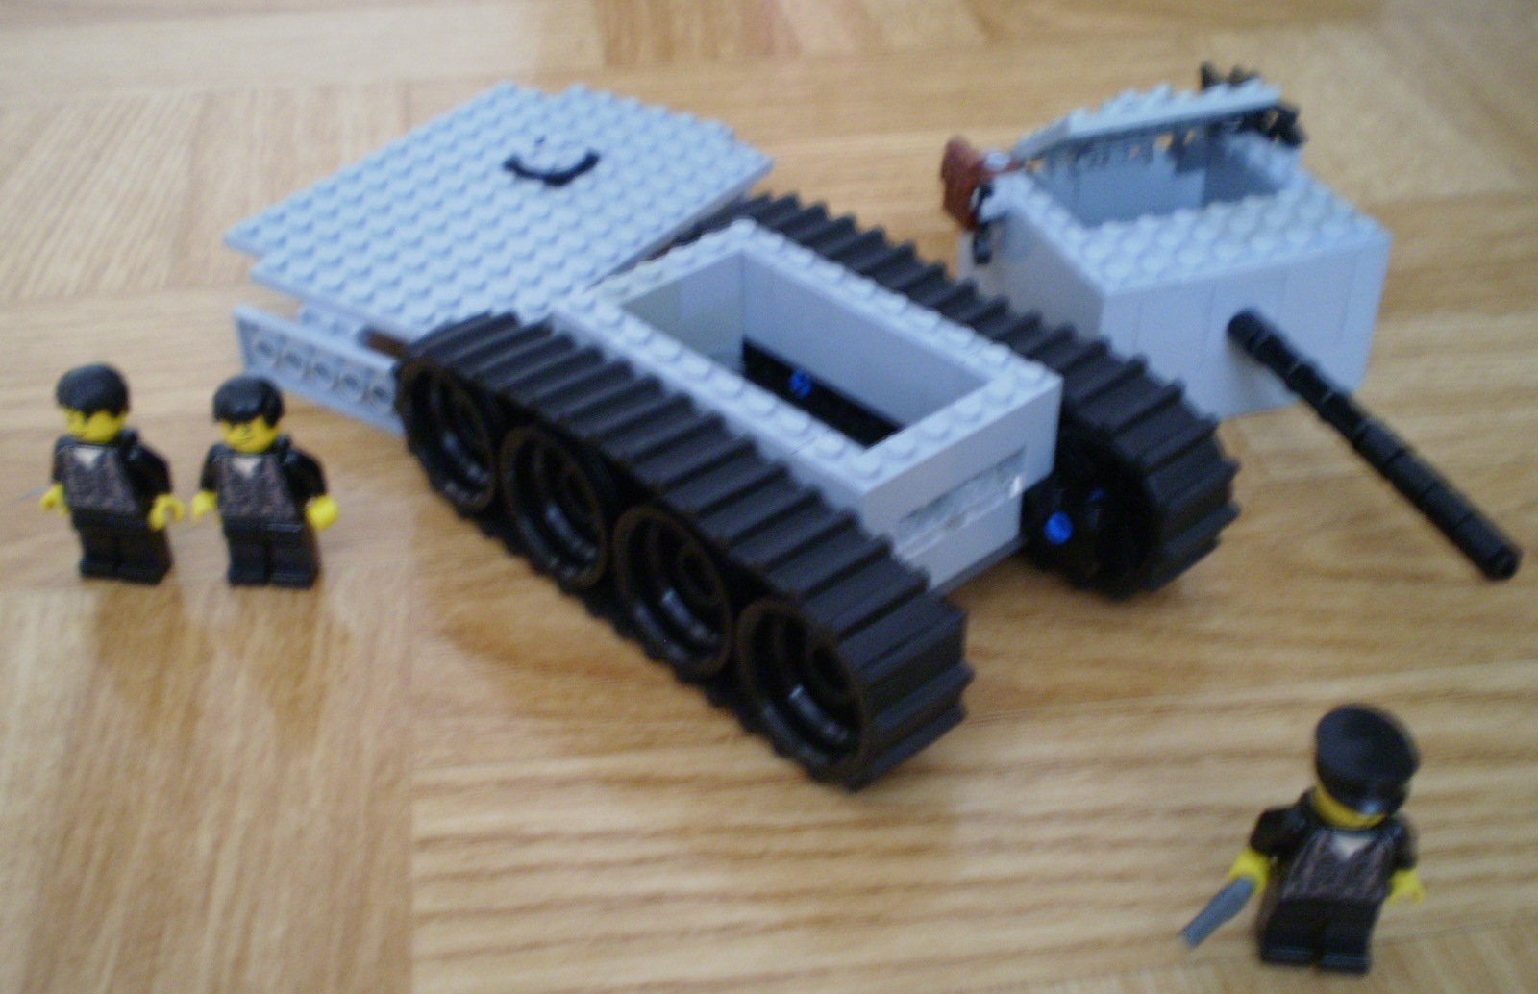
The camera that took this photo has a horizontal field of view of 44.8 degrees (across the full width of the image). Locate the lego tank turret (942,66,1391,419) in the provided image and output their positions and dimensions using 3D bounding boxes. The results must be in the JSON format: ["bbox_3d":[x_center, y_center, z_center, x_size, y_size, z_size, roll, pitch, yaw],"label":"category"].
[{"bbox_3d":[0.080,-0.054,0.390,0.072,0.055,0.066,-12,37,-16],"label":"lego tank turret"}]

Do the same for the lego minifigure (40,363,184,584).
[{"bbox_3d":[-0.119,-0.004,0.340,0.027,0.041,0.015,5,36,7],"label":"lego minifigure"}]

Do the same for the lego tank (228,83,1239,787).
[{"bbox_3d":[-0.015,-0.037,0.379,0.121,0.048,0.222,-29,45,-34],"label":"lego tank"}]

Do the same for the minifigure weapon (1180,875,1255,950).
[{"bbox_3d":[0.064,0.059,0.264,0.016,0.006,0.004,-40,48,-14],"label":"minifigure weapon"}]

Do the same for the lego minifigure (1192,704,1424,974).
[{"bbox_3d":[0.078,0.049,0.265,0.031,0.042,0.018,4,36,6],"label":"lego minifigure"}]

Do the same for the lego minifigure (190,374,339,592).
[{"bbox_3d":[-0.091,-0.003,0.339,0.027,0.041,0.015,3,36,4],"label":"lego minifigure"}]

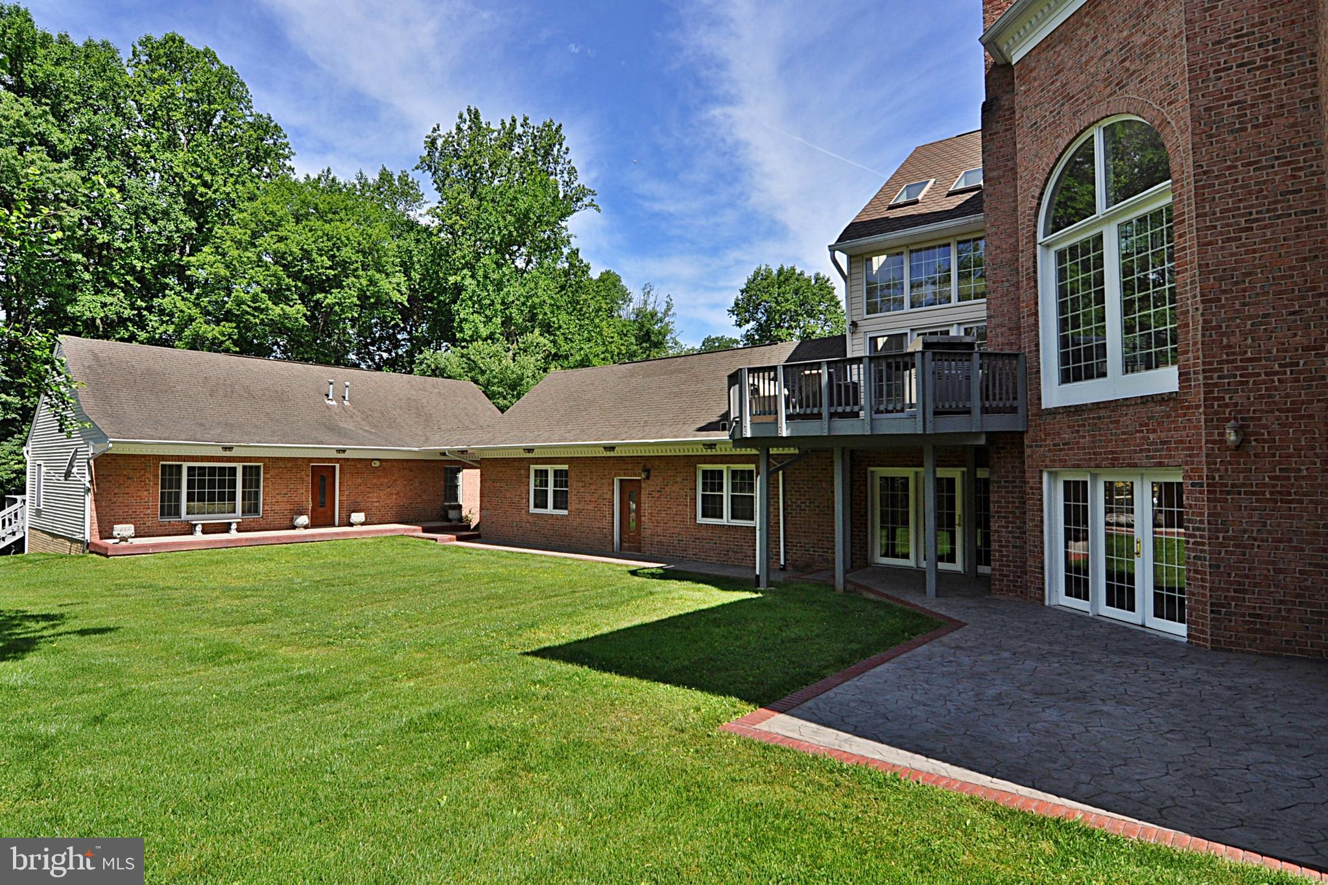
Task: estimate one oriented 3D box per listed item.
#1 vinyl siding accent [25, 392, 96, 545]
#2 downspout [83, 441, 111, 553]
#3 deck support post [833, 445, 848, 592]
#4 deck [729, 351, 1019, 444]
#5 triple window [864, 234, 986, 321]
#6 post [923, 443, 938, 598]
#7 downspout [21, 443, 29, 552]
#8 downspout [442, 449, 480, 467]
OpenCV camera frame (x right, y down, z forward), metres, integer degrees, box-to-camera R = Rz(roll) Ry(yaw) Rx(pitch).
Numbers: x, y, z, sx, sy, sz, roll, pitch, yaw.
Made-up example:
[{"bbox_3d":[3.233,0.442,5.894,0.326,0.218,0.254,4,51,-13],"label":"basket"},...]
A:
[{"bbox_3d":[-18.381,0.224,17.820,7.200,4.900,0.150,-1,-3,35],"label":"vinyl siding accent"},{"bbox_3d":[-14.770,1.383,15.402,0.900,3.000,0.140,-1,-2,27],"label":"downspout"},{"bbox_3d":[3.050,1.333,10.246,0.140,2.541,0.140,-1,-3,35],"label":"deck support post"},{"bbox_3d":[3.735,-0.580,10.599,4.750,1.300,3.750,-1,-3,35],"label":"deck"},{"bbox_3d":[5.361,-3.339,11.948,2.620,1.370,0.120,-2,-3,34],"label":"triple window"},{"bbox_3d":[4.261,1.254,9.412,0.140,2.458,0.140,-1,-3,35],"label":"post"},{"bbox_3d":[-21.614,1.935,20.000,0.130,3.700,0.130,-1,-3,35],"label":"downspout"},{"bbox_3d":[-6.771,0.537,19.700,1.150,0.580,0.200,0,-2,0],"label":"downspout"}]

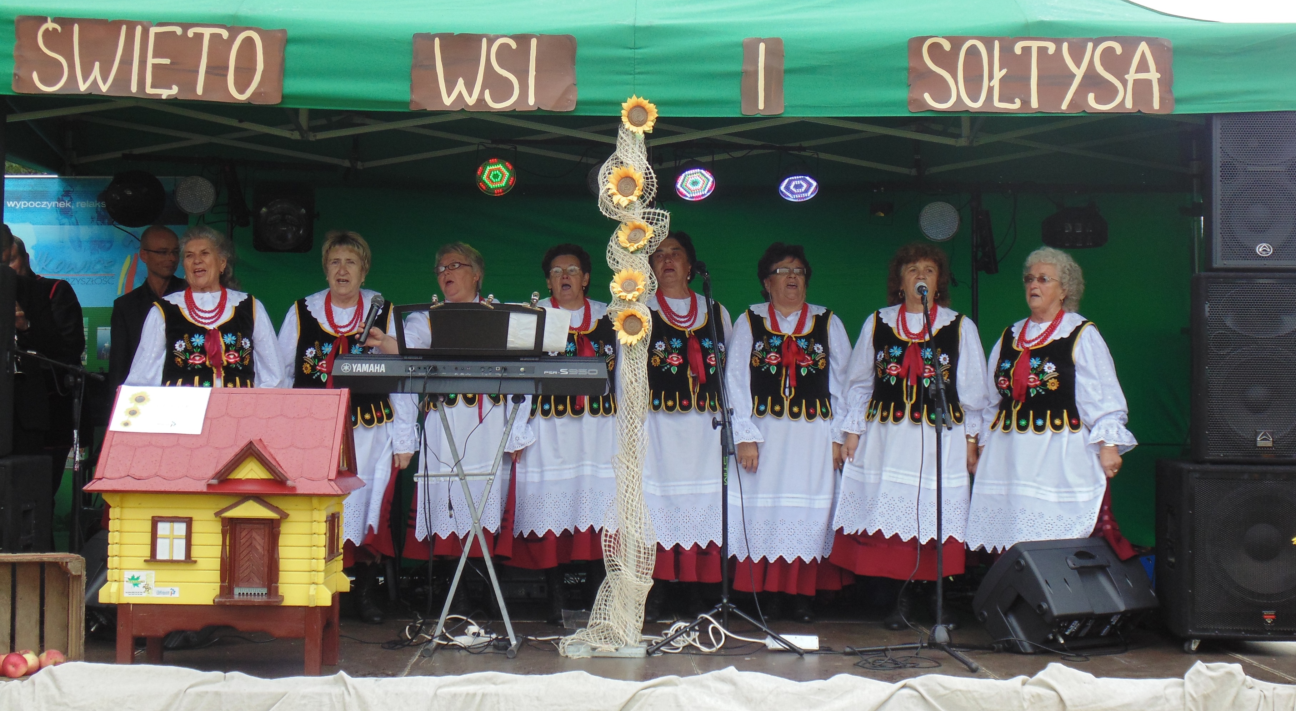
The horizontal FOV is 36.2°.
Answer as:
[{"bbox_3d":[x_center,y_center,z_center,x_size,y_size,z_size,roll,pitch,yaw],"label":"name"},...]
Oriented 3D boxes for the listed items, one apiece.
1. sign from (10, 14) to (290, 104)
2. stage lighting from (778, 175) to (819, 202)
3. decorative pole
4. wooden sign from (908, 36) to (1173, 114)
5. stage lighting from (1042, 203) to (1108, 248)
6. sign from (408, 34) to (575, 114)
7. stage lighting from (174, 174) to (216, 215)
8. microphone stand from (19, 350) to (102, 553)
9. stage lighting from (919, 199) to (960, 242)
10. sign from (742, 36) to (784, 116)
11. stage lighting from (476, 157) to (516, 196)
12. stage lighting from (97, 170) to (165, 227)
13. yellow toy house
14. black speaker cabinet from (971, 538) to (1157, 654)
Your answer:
[{"bbox_3d":[-1.878,-1.113,7.480,1.015,0.290,0.030,2,-1,-2],"label":"sign"},{"bbox_3d":[0.726,-0.866,9.647,0.200,0.150,0.200,0,-39,-4],"label":"stage lighting"},{"bbox_3d":[-0.123,0.078,7.320,0.385,2.040,0.280,1,-1,0],"label":"decorative pole"},{"bbox_3d":[1.435,-1.023,7.250,0.970,0.280,0.020,0,1,-2],"label":"wooden sign"},{"bbox_3d":[2.077,-0.628,9.650,0.320,0.215,0.240,1,12,7],"label":"stage lighting"},{"bbox_3d":[-0.585,-1.073,7.520,0.620,0.290,0.030,1,-1,-2],"label":"sign"},{"bbox_3d":[-2.175,-0.787,9.571,0.200,0.200,0.150,0,15,-9],"label":"stage lighting"},{"bbox_3d":[-2.480,0.525,8.550,0.620,1.140,0.550,0,-1,30],"label":"microphone stand"},{"bbox_3d":[1.448,-0.668,9.850,0.210,0.210,0.220,0,-1,7],"label":"stage lighting"},{"bbox_3d":[0.437,-1.062,7.540,0.158,0.293,0.030,1,-1,-2],"label":"sign"},{"bbox_3d":[-0.747,-0.899,9.665,0.200,0.200,0.150,0,27,-11],"label":"stage lighting"},{"bbox_3d":[-2.415,-0.736,9.300,0.300,0.275,0.260,0,11,-20],"label":"stage lighting"},{"bbox_3d":[-1.431,0.588,6.790,0.860,0.975,0.530,1,-1,0],"label":"yellow toy house"},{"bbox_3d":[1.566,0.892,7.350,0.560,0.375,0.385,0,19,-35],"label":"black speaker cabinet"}]

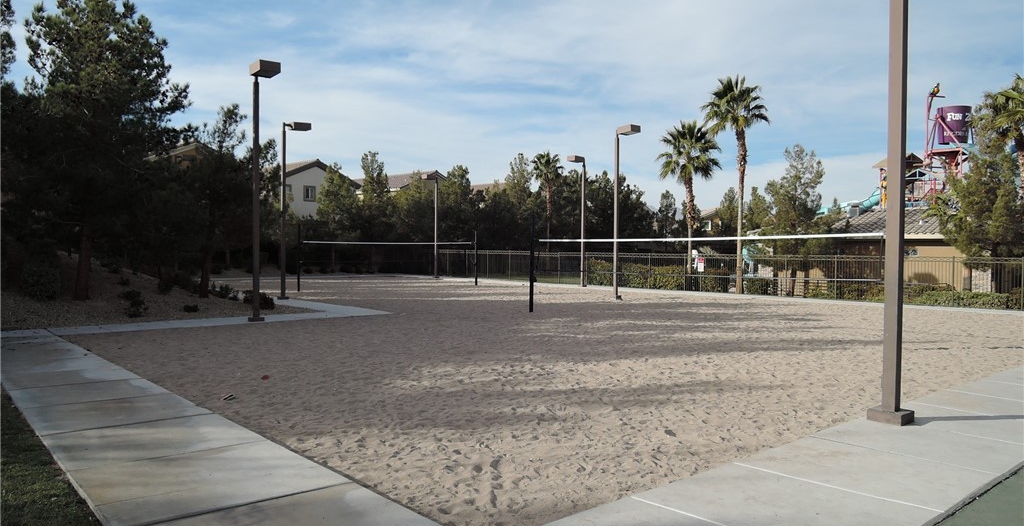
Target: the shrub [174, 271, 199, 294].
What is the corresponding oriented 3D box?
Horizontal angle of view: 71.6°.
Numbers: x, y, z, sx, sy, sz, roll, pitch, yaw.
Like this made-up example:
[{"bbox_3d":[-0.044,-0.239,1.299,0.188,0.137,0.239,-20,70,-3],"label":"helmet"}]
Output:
[{"bbox_3d":[-12.596,0.746,27.517,0.900,0.830,0.880,1,1,0],"label":"shrub"}]

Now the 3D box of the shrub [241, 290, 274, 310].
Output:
[{"bbox_3d":[-8.042,1.158,22.523,0.980,0.630,0.960,1,1,0],"label":"shrub"}]

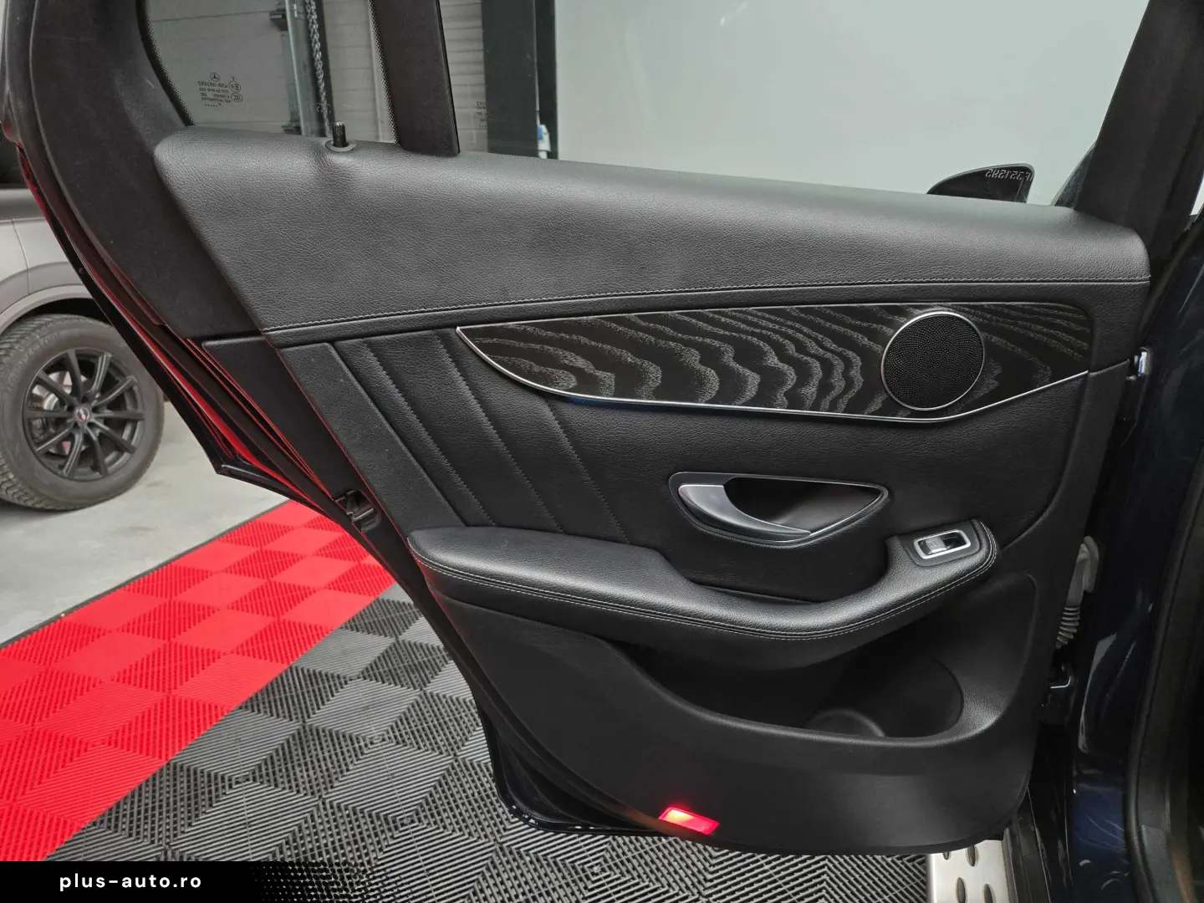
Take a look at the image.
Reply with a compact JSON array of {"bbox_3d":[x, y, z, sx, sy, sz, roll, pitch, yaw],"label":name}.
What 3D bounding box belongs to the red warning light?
[{"bbox_3d":[0.100,0.424,0.919,0.063,0.024,0.013,26,25,-15],"label":"red warning light"}]

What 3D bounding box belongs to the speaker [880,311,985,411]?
[{"bbox_3d":[0.316,-0.086,0.767,0.099,0.099,0.018,-1,24,-1],"label":"speaker"}]

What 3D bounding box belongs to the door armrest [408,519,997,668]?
[{"bbox_3d":[0.090,0.151,0.795,0.565,0.135,0.105,-1,17,-1],"label":"door armrest"}]

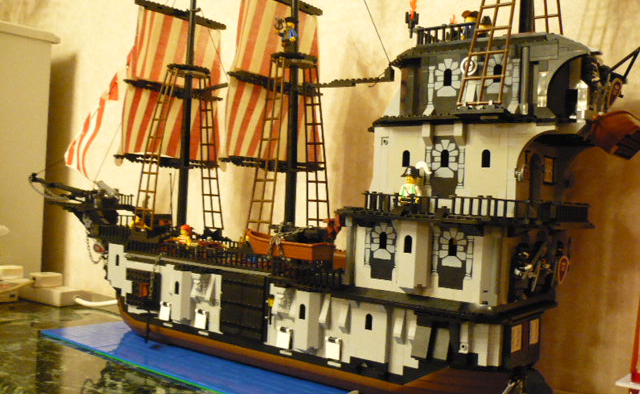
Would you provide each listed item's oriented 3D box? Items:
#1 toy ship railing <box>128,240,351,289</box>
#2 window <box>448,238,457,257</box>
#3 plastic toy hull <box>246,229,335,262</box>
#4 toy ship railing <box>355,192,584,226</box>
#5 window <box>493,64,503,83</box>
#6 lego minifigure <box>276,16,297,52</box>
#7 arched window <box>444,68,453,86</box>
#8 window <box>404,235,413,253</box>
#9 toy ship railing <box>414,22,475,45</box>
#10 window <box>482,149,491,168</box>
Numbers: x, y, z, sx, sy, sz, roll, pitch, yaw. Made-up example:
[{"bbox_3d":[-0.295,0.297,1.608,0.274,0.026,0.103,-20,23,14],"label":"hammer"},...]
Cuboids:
[{"bbox_3d":[-0.118,0.075,0.756,0.362,0.020,0.010,3,0,37],"label":"toy ship railing"},{"bbox_3d":[0.111,0.042,0.543,0.007,0.015,0.004,3,0,37],"label":"window"},{"bbox_3d":[-0.038,0.053,0.711,0.112,0.023,0.040,3,0,37],"label":"plastic toy hull"},{"bbox_3d":[0.156,0.012,0.621,0.152,0.022,0.190,3,0,37],"label":"toy ship railing"},{"bbox_3d":[0.153,-0.106,0.557,0.007,0.015,0.004,3,0,37],"label":"window"},{"bbox_3d":[-0.038,-0.191,0.764,0.020,0.041,0.025,3,0,-30],"label":"lego minifigure"},{"bbox_3d":[0.116,-0.108,0.586,0.007,0.015,0.004,3,0,37],"label":"arched window"},{"bbox_3d":[0.076,0.041,0.556,0.007,0.015,0.004,3,0,37],"label":"window"},{"bbox_3d":[0.120,-0.151,0.609,0.066,0.021,0.010,3,0,37],"label":"toy ship railing"},{"bbox_3d":[0.144,-0.033,0.561,0.007,0.015,0.004,3,0,37],"label":"window"}]

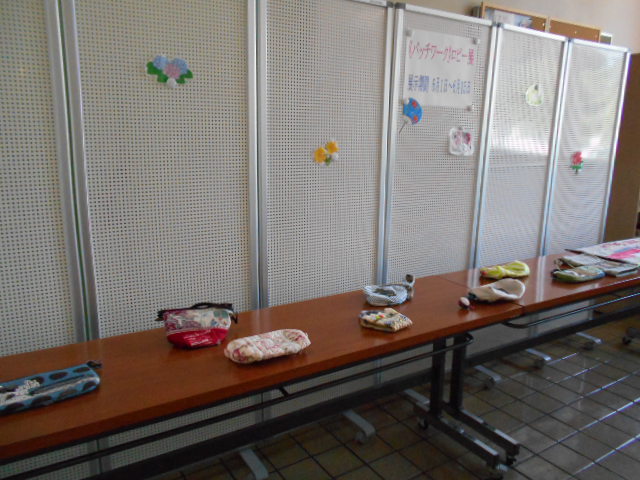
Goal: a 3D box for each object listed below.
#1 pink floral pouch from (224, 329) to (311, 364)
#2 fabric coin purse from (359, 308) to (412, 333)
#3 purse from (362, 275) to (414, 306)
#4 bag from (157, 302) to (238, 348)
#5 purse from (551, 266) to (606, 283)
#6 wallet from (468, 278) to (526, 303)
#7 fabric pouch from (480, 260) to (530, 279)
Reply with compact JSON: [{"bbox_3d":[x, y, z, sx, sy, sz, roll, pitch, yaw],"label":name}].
[{"bbox_3d":[-0.145,0.294,1.361,0.215,0.037,0.095,-5,13,-28],"label":"pink floral pouch"},{"bbox_3d":[0.215,0.257,1.585,0.130,0.030,0.115,9,14,33],"label":"fabric coin purse"},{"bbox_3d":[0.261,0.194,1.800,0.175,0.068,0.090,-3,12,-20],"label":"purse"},{"bbox_3d":[-0.361,0.244,1.420,0.205,0.105,0.075,-3,12,-18],"label":"bag"},{"bbox_3d":[1.171,0.149,2.168,0.200,0.033,0.115,-3,12,-18],"label":"purse"},{"bbox_3d":[0.696,0.194,1.874,0.190,0.050,0.110,-2,12,-14],"label":"wallet"},{"bbox_3d":[0.844,0.135,2.185,0.195,0.045,0.100,-2,12,-12],"label":"fabric pouch"}]

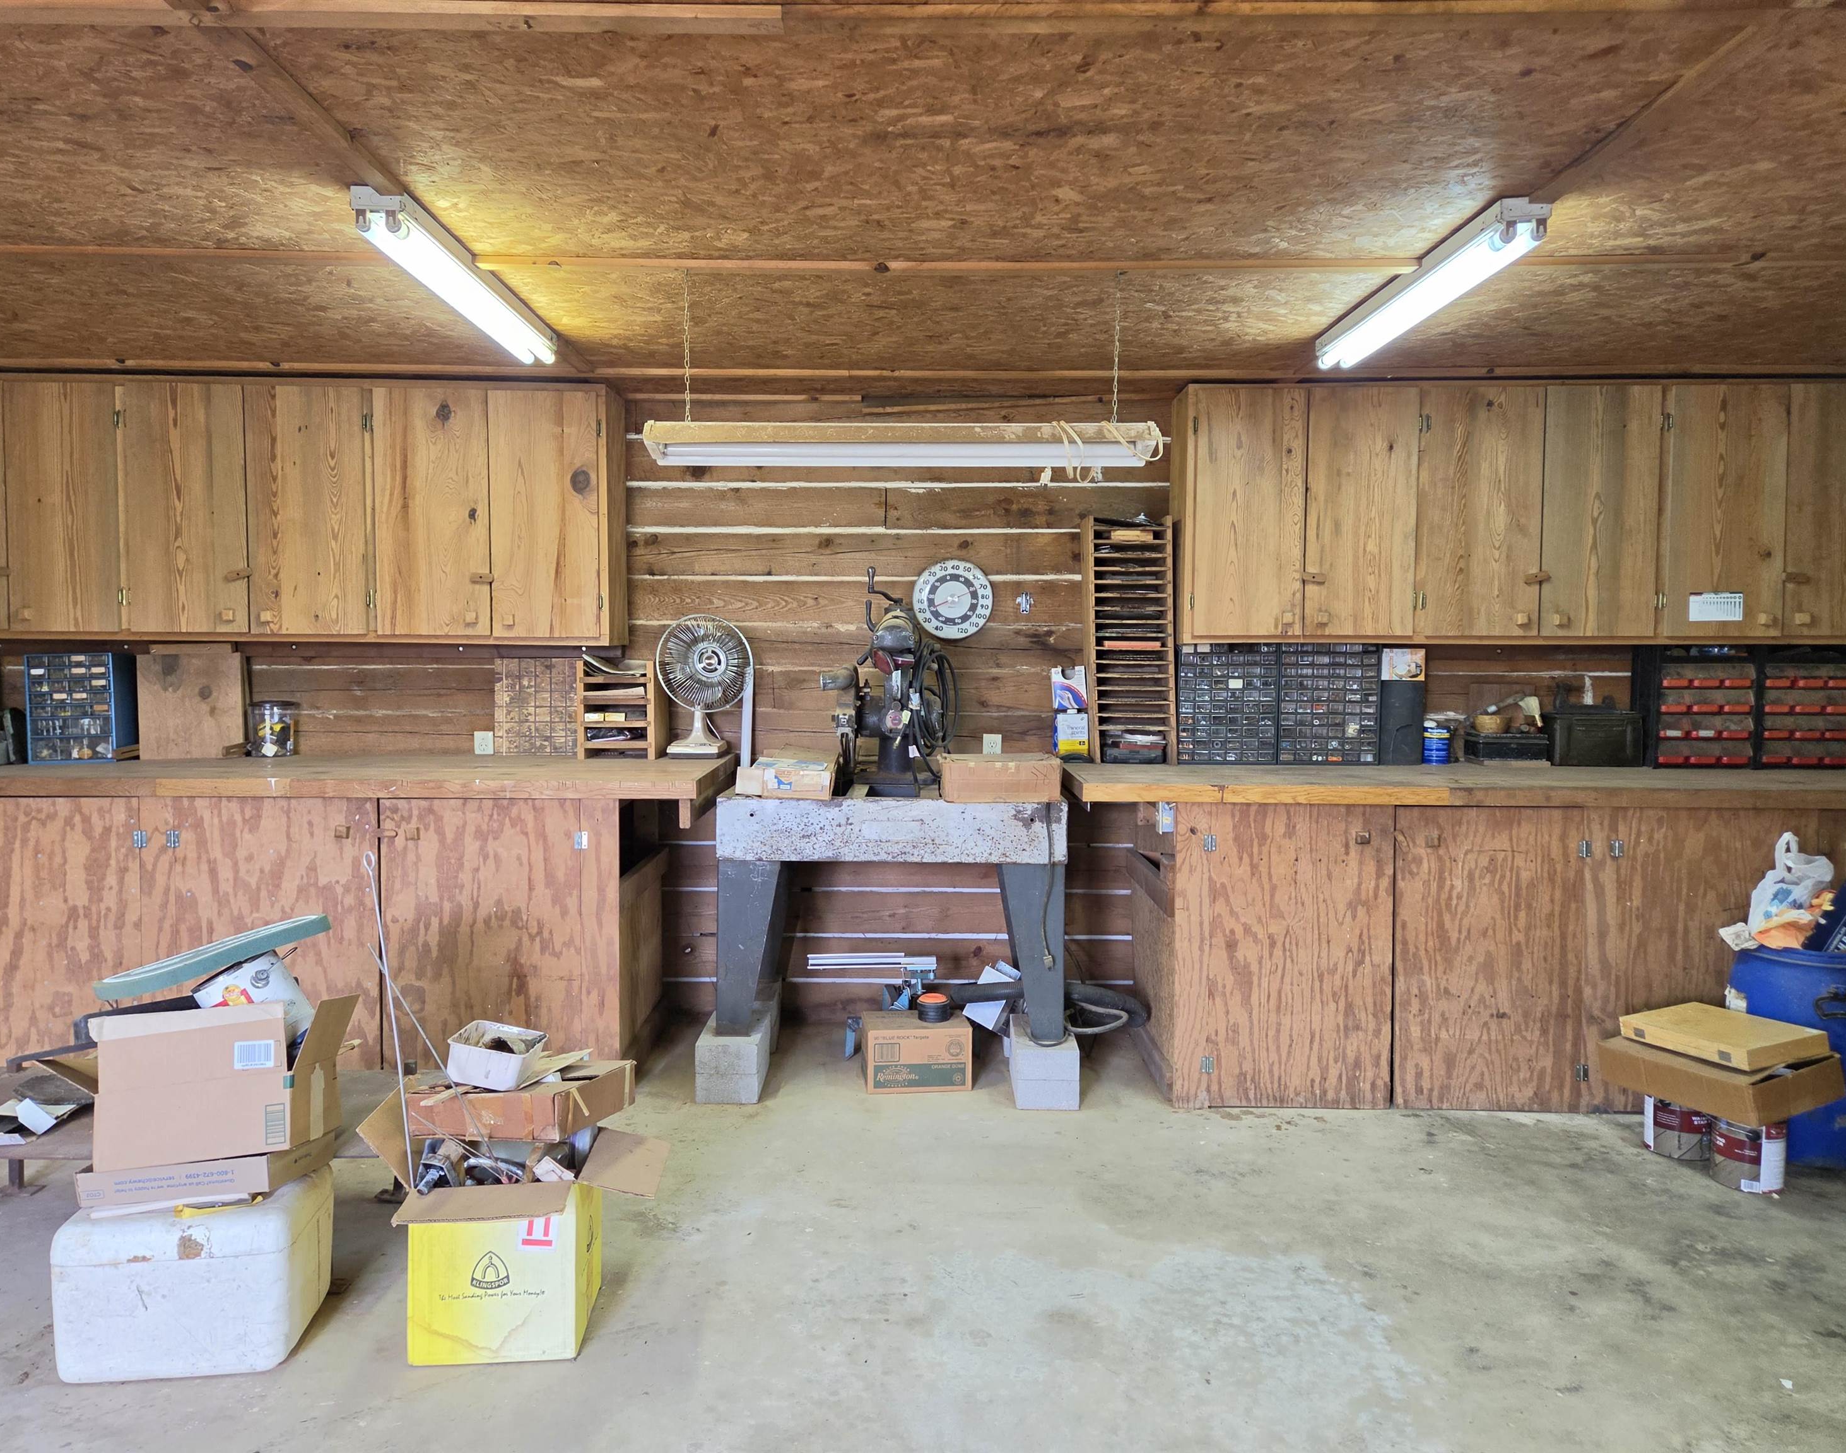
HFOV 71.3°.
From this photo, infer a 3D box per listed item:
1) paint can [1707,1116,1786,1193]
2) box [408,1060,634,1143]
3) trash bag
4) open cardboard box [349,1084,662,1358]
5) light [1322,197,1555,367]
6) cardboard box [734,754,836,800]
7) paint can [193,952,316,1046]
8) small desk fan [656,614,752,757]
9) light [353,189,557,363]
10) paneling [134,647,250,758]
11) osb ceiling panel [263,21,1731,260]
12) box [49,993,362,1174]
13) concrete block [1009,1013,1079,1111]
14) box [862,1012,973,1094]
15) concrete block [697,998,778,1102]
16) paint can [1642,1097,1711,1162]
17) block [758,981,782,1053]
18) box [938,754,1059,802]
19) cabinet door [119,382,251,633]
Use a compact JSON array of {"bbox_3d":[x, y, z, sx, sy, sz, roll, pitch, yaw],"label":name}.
[{"bbox_3d":[2.190,1.108,3.420,0.169,0.194,0.169,0,3,0],"label":"paint can"},{"bbox_3d":[-0.870,0.819,2.822,0.365,0.096,0.301,-5,-3,18],"label":"box"},{"bbox_3d":[2.468,0.447,3.666,0.210,0.290,0.200,2,3,34],"label":"trash bag"},{"bbox_3d":[-0.809,0.996,2.631,0.550,0.475,0.420,0,3,-4],"label":"open cardboard box"},{"bbox_3d":[1.254,-1.085,3.298,0.109,0.095,1.238,0,3,0],"label":"light"},{"bbox_3d":[-0.425,0.163,4.110,0.290,0.106,0.280,0,3,2],"label":"cardboard box"},{"bbox_3d":[-1.391,0.598,2.703,0.169,0.193,0.169,-31,5,-14],"label":"paint can"},{"bbox_3d":[-0.795,-0.146,4.710,0.350,0.525,0.260,-1,3,-13],"label":"small desk fan"},{"bbox_3d":[-1.170,-1.129,3.348,0.112,0.095,1.220,0,3,-1],"label":"light"},{"bbox_3d":[-2.646,-0.076,4.650,0.376,0.386,0.040,0,3,0],"label":"paneling"},{"bbox_3d":[0.085,-1.145,2.651,2.450,0.014,1.210,0,3,-1],"label":"osb ceiling panel"},{"bbox_3d":[-1.509,0.744,2.730,0.510,0.294,0.316,-5,-8,-7],"label":"box"},{"bbox_3d":[0.389,1.078,4.146,0.191,0.186,0.405,0,3,1],"label":"concrete block"},{"bbox_3d":[-0.020,1.065,4.228,0.330,0.200,0.225,0,3,-7],"label":"box"},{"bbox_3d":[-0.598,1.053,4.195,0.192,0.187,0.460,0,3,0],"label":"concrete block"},{"bbox_3d":[2.138,1.105,3.636,0.167,0.193,0.167,0,3,0],"label":"paint can"},{"bbox_3d":[-0.622,1.048,4.709,0.190,0.186,0.390,0,3,-1],"label":"block"},{"bbox_3d":[0.257,0.171,4.247,0.380,0.130,0.340,0,3,0],"label":"box"},{"bbox_3d":[-2.611,-0.771,4.563,0.430,0.885,0.030,0,3,-1],"label":"cabinet door"}]

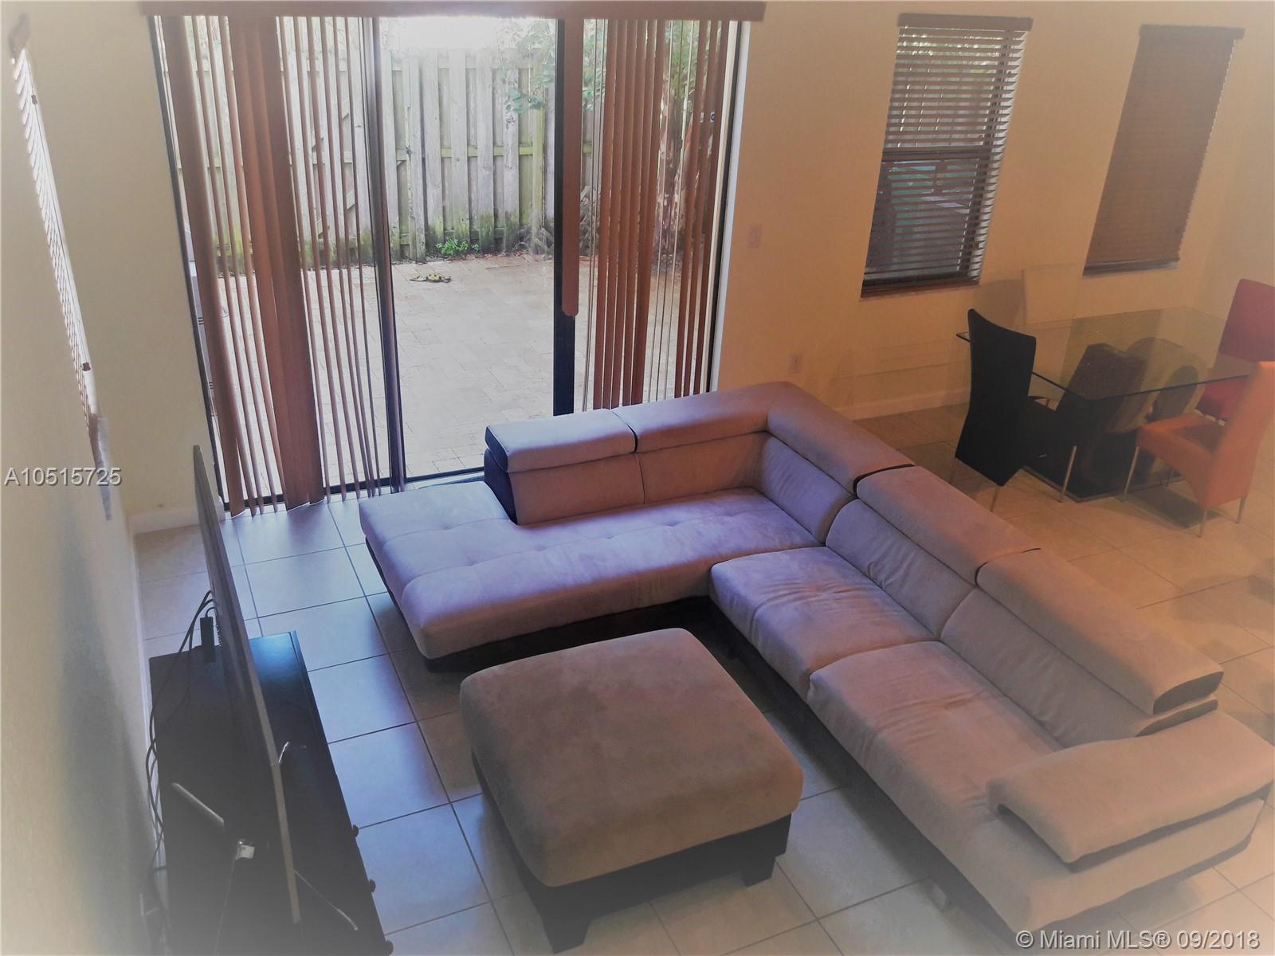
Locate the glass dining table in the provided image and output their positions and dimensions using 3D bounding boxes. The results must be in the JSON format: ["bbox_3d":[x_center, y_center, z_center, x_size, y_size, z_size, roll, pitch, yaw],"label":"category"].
[{"bbox_3d":[2.909,-0.413,6.115,1.869,0.756,1.035,-10,29,-23],"label":"glass dining table"}]

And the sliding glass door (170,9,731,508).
[{"bbox_3d":[-0.795,-1.137,5.353,2.844,2.391,0.140,-10,29,-23],"label":"sliding glass door"}]

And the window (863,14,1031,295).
[{"bbox_3d":[1.825,-1.897,6.145,0.939,1.566,0.080,-10,29,-23],"label":"window"}]

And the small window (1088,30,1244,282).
[{"bbox_3d":[3.491,-2.166,6.892,0.939,1.566,0.100,-10,29,-23],"label":"small window"}]

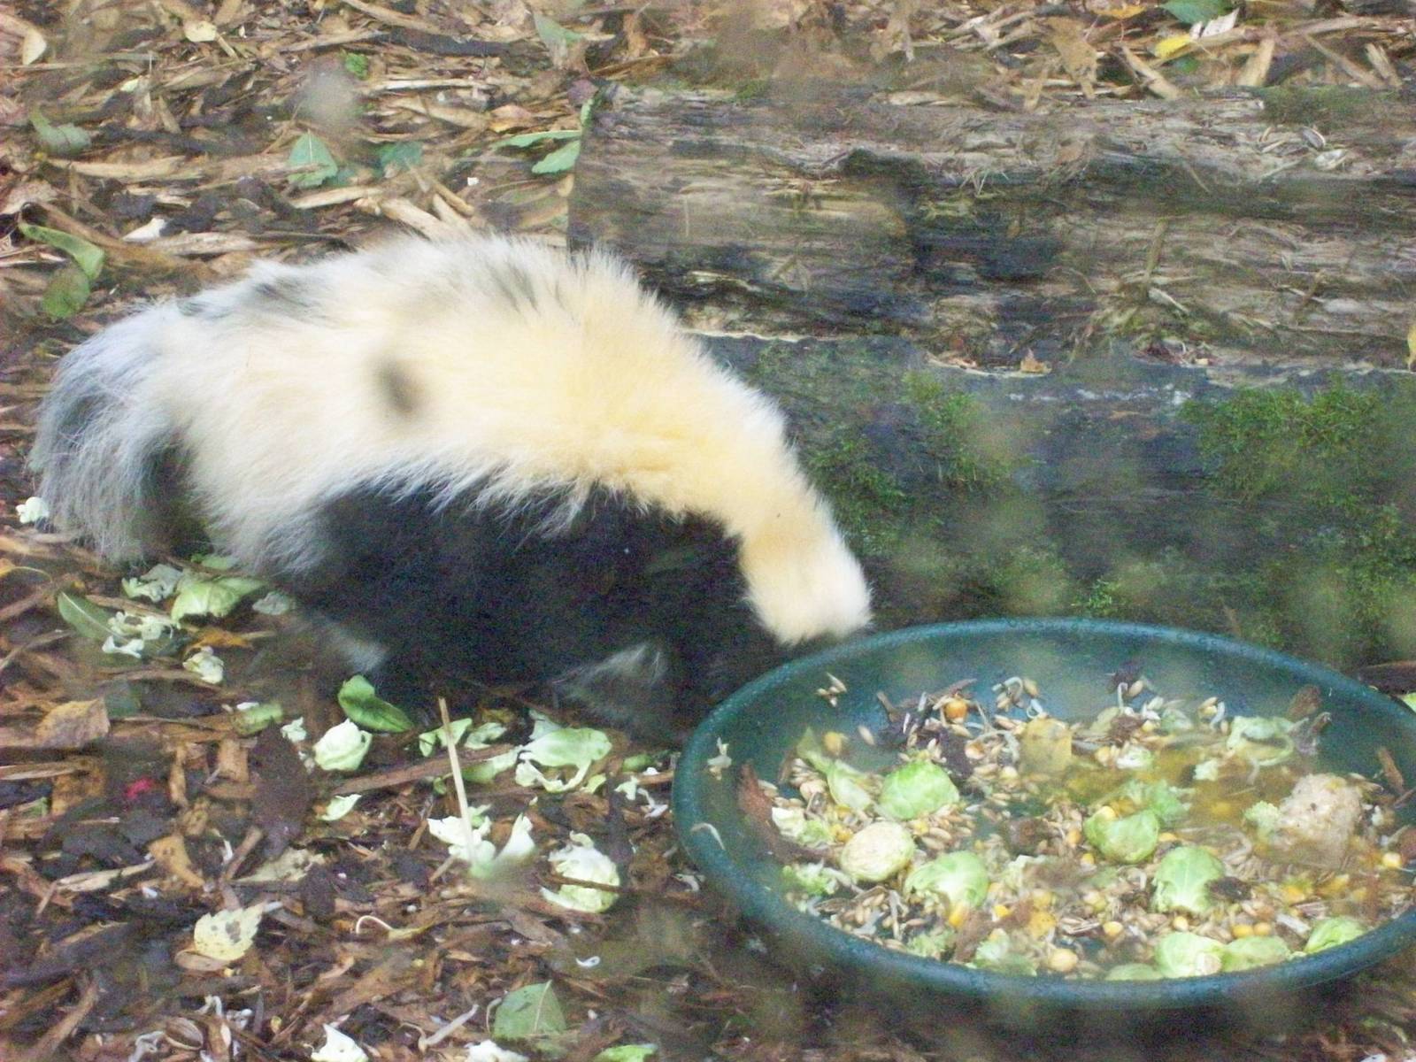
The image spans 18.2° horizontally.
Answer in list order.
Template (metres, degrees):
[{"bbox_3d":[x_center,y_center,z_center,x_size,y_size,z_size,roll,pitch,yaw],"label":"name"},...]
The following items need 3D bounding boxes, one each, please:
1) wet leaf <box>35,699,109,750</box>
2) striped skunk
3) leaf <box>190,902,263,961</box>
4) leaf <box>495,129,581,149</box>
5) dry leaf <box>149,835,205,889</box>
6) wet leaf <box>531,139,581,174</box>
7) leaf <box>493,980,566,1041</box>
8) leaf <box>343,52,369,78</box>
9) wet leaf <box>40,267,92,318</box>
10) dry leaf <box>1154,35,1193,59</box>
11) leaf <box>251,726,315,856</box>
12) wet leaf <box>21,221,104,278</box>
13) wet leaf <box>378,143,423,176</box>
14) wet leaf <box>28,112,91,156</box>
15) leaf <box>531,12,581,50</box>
[{"bbox_3d":[-0.269,0.081,1.869,0.034,0.010,0.023,-16,43,-21],"label":"wet leaf"},{"bbox_3d":[-0.113,-0.033,1.913,0.385,0.190,0.175,9,26,18],"label":"striped skunk"},{"bbox_3d":[-0.184,0.153,1.712,0.022,0.009,0.034,32,48,31],"label":"leaf"},{"bbox_3d":[-0.106,-0.245,2.756,0.056,0.012,0.024,0,25,0],"label":"leaf"},{"bbox_3d":[-0.211,0.133,1.759,0.013,0.009,0.034,-15,43,-20],"label":"dry leaf"},{"bbox_3d":[-0.093,-0.231,2.722,0.032,0.016,0.033,0,25,0],"label":"wet leaf"},{"bbox_3d":[-0.066,0.179,1.657,0.027,0.009,0.030,3,40,2],"label":"leaf"},{"bbox_3d":[-0.230,-0.304,2.882,0.018,0.011,0.025,0,25,0],"label":"leaf"},{"bbox_3d":[-0.366,-0.136,2.520,0.030,0.015,0.045,0,25,0],"label":"wet leaf"},{"bbox_3d":[0.308,-0.320,2.921,0.026,0.013,0.022,0,25,0],"label":"dry leaf"},{"bbox_3d":[-0.191,0.117,1.988,0.031,0.016,0.092,0,25,0],"label":"leaf"},{"bbox_3d":[-0.345,-0.153,2.367,0.057,0.015,0.018,32,52,24],"label":"wet leaf"},{"bbox_3d":[-0.190,-0.229,2.723,0.029,0.014,0.030,0,25,0],"label":"wet leaf"},{"bbox_3d":[-0.371,-0.230,2.534,0.024,0.012,0.042,-22,52,-23],"label":"wet leaf"},{"bbox_3d":[-0.100,-0.331,2.933,0.033,0.020,0.036,0,25,0],"label":"leaf"}]

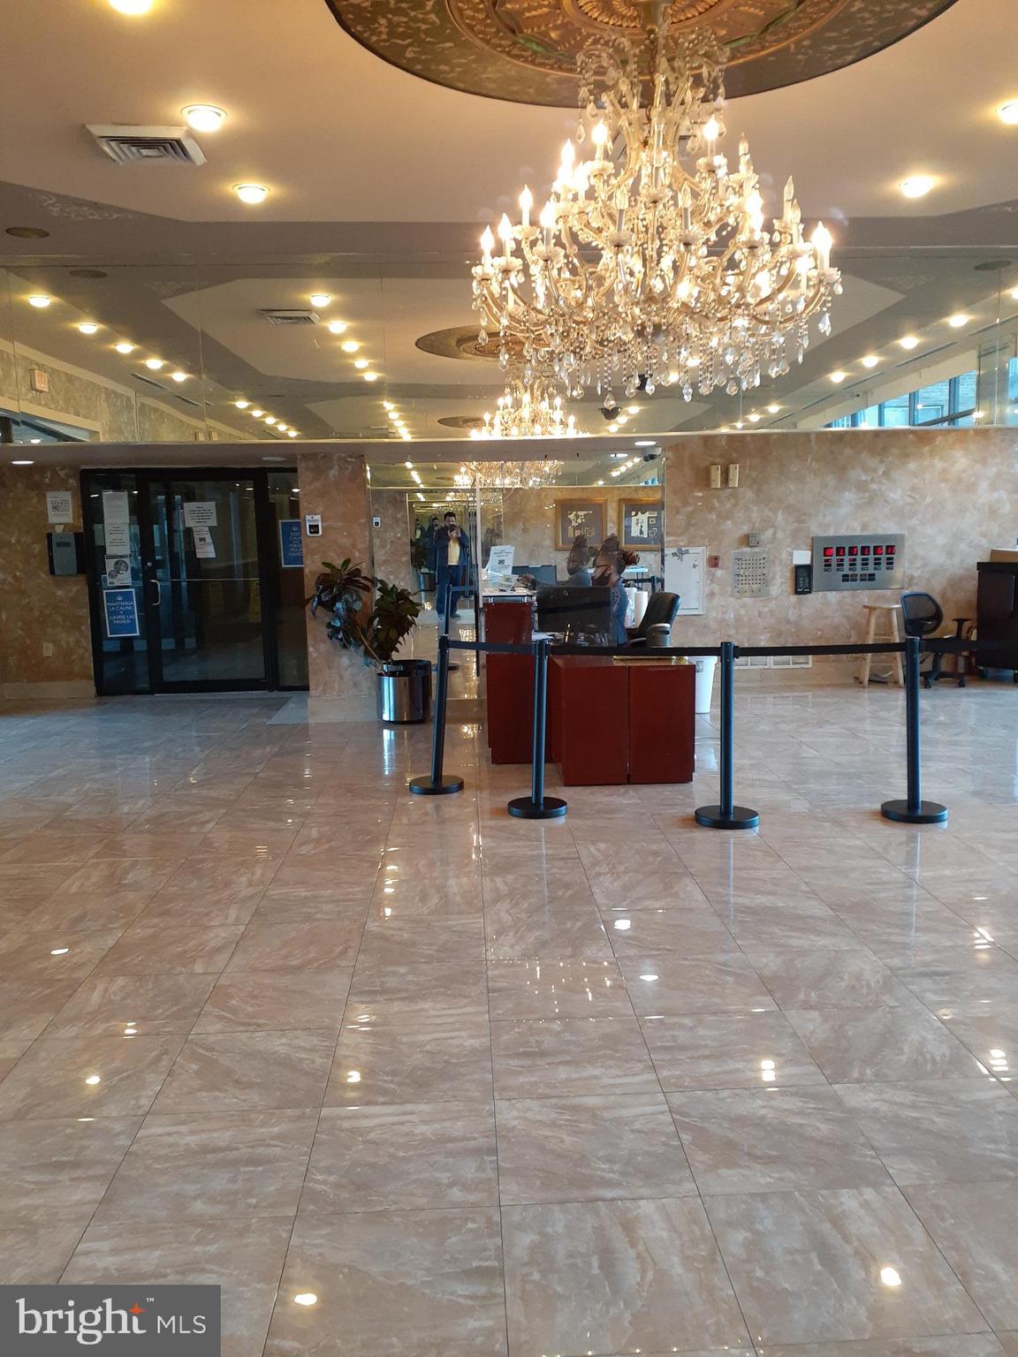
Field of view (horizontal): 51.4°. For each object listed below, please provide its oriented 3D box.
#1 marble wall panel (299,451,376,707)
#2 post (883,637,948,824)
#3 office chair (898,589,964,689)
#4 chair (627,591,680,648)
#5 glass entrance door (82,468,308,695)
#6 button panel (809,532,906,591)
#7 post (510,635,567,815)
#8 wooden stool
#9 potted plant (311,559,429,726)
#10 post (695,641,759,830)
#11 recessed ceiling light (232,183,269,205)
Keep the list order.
[{"bbox_3d":[-1.409,-0.778,8.674,0.540,2.120,0.150,-2,8,-2],"label":"marble wall panel"},{"bbox_3d":[2.088,0.245,5.415,0.330,0.940,0.330,-2,8,-2],"label":"post"},{"bbox_3d":[3.820,-0.374,9.508,0.560,0.860,0.560,-7,10,-34],"label":"office chair"},{"bbox_3d":[0.971,-0.142,7.864,0.650,1.000,0.650,-2,8,-2],"label":"chair"},{"bbox_3d":[-2.922,-0.905,9.981,2.043,2.114,0.100,-2,8,-2],"label":"glass entrance door"},{"bbox_3d":[3.227,-1.071,9.763,0.860,0.505,0.040,-2,8,-2],"label":"button panel"},{"bbox_3d":[0.151,0.251,5.651,0.330,0.940,0.330,-2,8,-2],"label":"post"},{"bbox_3d":[3.341,-0.298,9.537,0.350,0.720,0.350,-2,8,-2],"label":"wooden stool"},{"bbox_3d":[-1.118,-0.288,8.327,0.920,1.292,0.720,-2,8,-2],"label":"potted plant"},{"bbox_3d":[1.111,0.271,5.375,0.330,0.940,0.330,-2,8,-2],"label":"post"},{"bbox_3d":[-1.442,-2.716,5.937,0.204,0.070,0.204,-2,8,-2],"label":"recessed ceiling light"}]

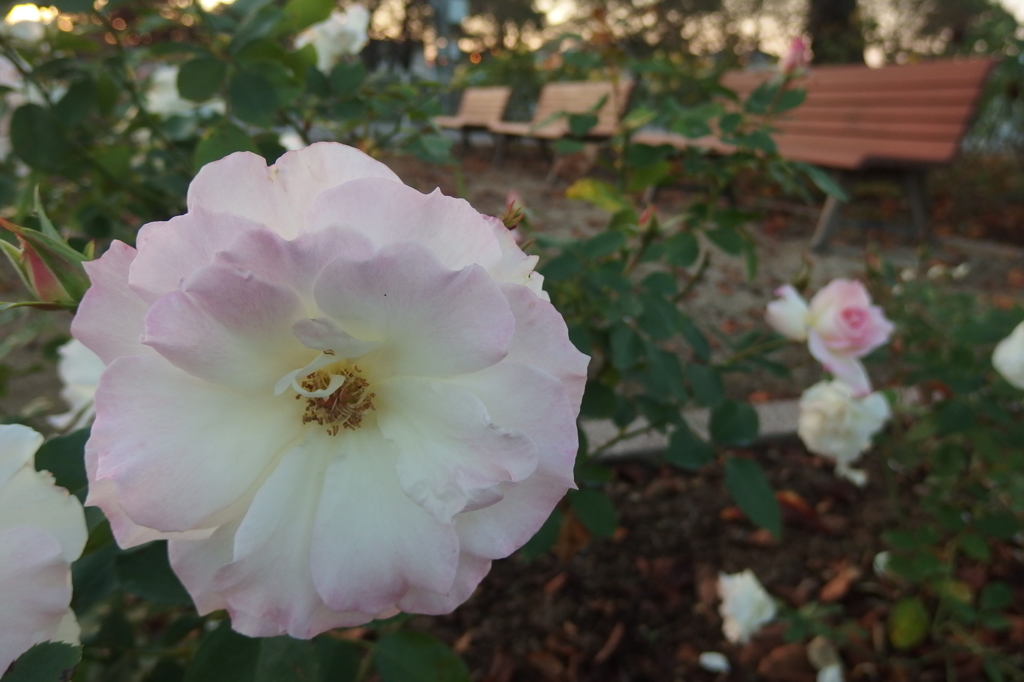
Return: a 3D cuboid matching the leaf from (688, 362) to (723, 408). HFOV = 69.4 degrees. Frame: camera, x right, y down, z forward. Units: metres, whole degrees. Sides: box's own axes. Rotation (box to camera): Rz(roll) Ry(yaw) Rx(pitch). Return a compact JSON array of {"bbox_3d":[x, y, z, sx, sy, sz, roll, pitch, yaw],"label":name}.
[{"bbox_3d":[0.144,0.033,0.550,0.025,0.027,0.018,5,19,15],"label":"leaf"}]

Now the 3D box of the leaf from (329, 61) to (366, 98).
[{"bbox_3d":[-0.118,-0.188,0.530,0.027,0.027,0.013,-5,19,-11],"label":"leaf"}]

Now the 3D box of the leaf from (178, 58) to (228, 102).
[{"bbox_3d":[-0.196,-0.166,0.470,0.032,0.028,0.014,-8,19,-20],"label":"leaf"}]

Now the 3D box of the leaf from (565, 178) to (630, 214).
[{"bbox_3d":[0.065,-0.110,0.560,0.048,0.023,0.028,2,18,6],"label":"leaf"}]

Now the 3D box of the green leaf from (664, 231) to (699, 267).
[{"bbox_3d":[0.108,-0.059,0.470,0.022,0.023,0.012,3,19,13],"label":"green leaf"}]

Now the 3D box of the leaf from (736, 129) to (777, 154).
[{"bbox_3d":[0.205,-0.168,0.620,0.029,0.019,0.024,6,19,17],"label":"leaf"}]

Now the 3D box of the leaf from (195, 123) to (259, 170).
[{"bbox_3d":[-0.181,-0.119,0.470,0.033,0.037,0.025,-7,19,-19],"label":"leaf"}]

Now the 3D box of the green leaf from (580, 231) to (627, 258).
[{"bbox_3d":[0.067,-0.072,0.550,0.034,0.015,0.026,2,18,7],"label":"green leaf"}]

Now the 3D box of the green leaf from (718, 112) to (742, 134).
[{"bbox_3d":[0.145,-0.144,0.490,0.016,0.015,0.010,4,19,15],"label":"green leaf"}]

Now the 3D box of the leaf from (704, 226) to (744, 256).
[{"bbox_3d":[0.164,-0.077,0.570,0.028,0.018,0.024,5,19,15],"label":"leaf"}]

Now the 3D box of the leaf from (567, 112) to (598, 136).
[{"bbox_3d":[0.062,-0.188,0.640,0.025,0.019,0.018,2,18,5],"label":"leaf"}]

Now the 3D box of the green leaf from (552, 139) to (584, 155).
[{"bbox_3d":[0.049,-0.169,0.640,0.027,0.012,0.024,1,18,4],"label":"green leaf"}]

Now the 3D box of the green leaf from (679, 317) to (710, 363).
[{"bbox_3d":[0.116,-0.001,0.470,0.020,0.029,0.014,3,19,14],"label":"green leaf"}]

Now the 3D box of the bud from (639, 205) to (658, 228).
[{"bbox_3d":[0.087,-0.077,0.470,0.014,0.018,0.013,2,19,10],"label":"bud"}]

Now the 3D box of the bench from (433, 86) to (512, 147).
[{"bbox_3d":[-0.568,-2.769,9.338,0.629,0.785,2.025,-6,19,-15],"label":"bench"}]

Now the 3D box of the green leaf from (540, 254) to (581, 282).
[{"bbox_3d":[0.031,-0.047,0.470,0.028,0.019,0.014,0,18,4],"label":"green leaf"}]

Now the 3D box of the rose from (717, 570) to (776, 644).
[{"bbox_3d":[0.287,0.322,0.900,0.059,0.050,0.060,7,19,20],"label":"rose"}]

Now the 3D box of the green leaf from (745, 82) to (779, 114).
[{"bbox_3d":[0.212,-0.207,0.630,0.025,0.027,0.020,6,19,17],"label":"green leaf"}]

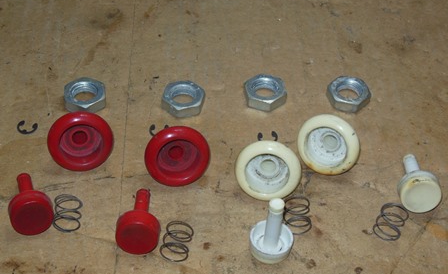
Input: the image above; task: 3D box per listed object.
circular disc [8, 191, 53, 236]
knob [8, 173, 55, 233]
[{"bbox_3d":[-0.097,0.039,0.374,0.021,0.021,0.010,-14,36,-15],"label":"circular disc"},{"bbox_3d":[-0.102,0.032,0.384,0.021,0.021,0.038,-14,36,-15],"label":"knob"}]

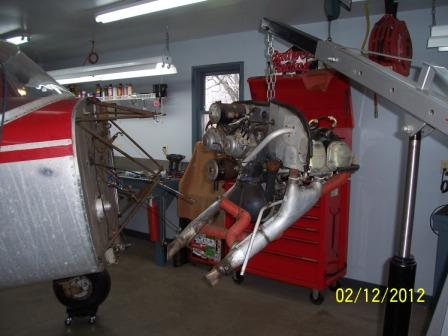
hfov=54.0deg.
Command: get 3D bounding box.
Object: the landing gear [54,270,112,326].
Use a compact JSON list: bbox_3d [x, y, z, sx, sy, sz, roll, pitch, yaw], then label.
[{"bbox_3d":[-1.091,0.920,3.380,0.430,0.500,0.190,0,6,-2],"label":"landing gear"}]

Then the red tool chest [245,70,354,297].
[{"bbox_3d":[0.547,0.114,4.037,1.060,1.958,0.470,4,7,37],"label":"red tool chest"}]

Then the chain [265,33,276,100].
[{"bbox_3d":[0.249,-0.551,2.400,0.060,0.380,0.050,4,7,37],"label":"chain"}]

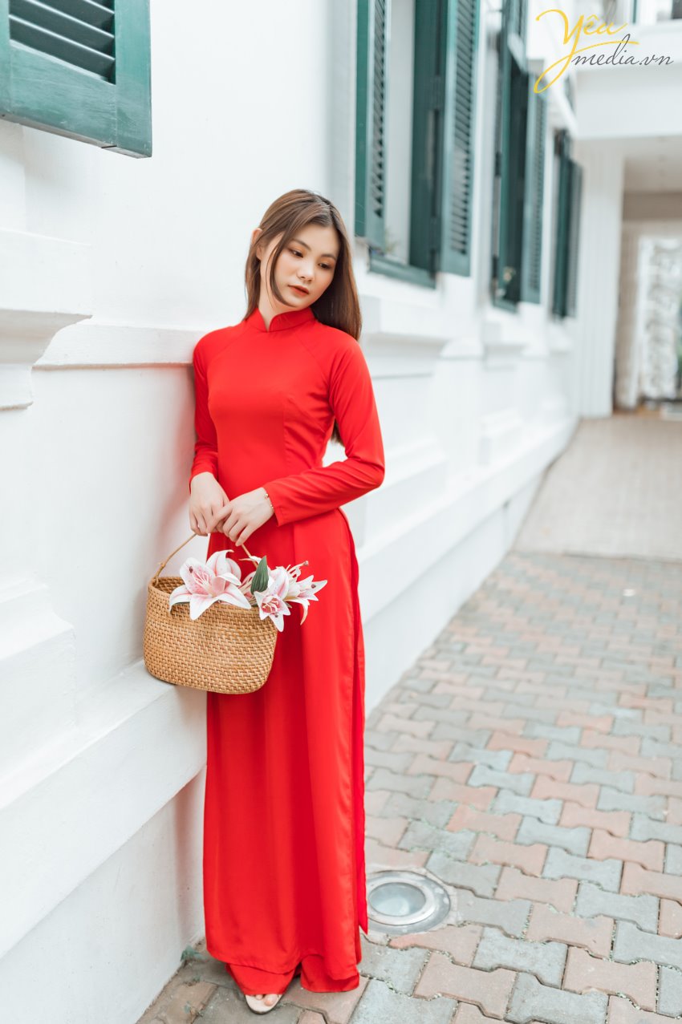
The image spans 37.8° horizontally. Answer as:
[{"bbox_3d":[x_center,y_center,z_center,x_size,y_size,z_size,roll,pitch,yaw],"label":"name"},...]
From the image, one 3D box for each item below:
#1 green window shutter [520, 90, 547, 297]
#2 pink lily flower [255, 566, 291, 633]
[{"bbox_3d":[1.310,-2.144,6.768,0.045,1.417,0.460,5,10,25],"label":"green window shutter"},{"bbox_3d":[-0.118,0.154,1.758,0.075,0.105,0.080,1,9,0],"label":"pink lily flower"}]

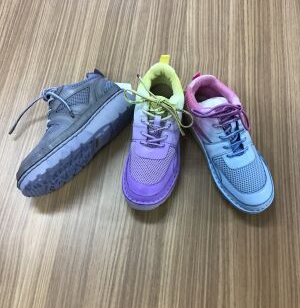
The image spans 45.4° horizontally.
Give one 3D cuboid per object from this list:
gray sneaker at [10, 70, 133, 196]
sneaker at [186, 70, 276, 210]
[{"bbox_3d":[-0.153,-0.038,0.679,0.112,0.101,0.270,43,74,10],"label":"gray sneaker"},{"bbox_3d":[0.148,-0.024,0.666,0.101,0.112,0.270,-24,68,-8],"label":"sneaker"}]

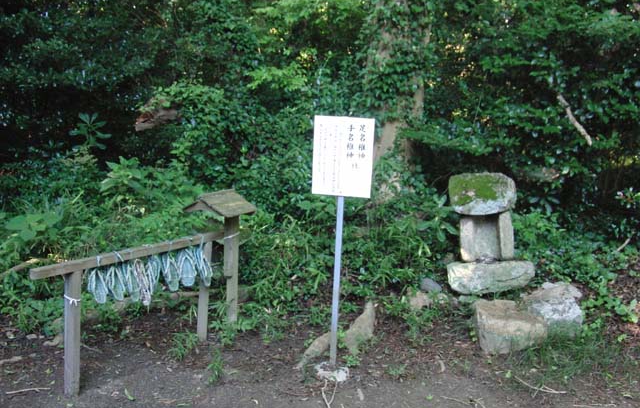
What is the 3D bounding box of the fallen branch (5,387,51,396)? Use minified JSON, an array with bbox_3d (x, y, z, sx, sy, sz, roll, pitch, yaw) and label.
[{"bbox_3d":[-1.733,1.109,4.067,0.260,0.025,0.045,-1,8,-23],"label":"fallen branch"}]

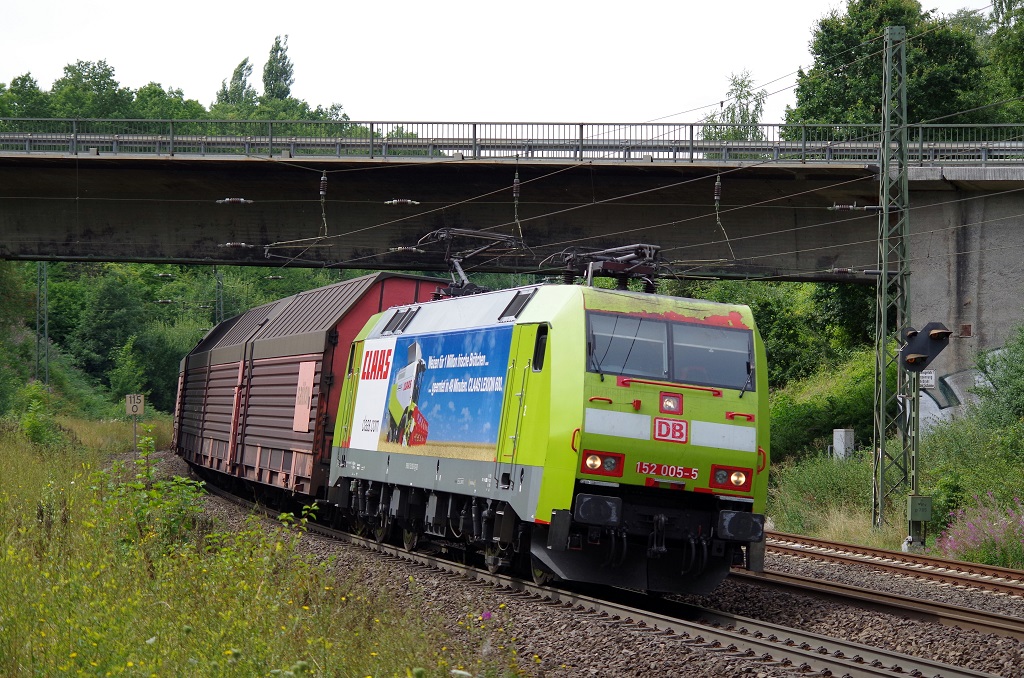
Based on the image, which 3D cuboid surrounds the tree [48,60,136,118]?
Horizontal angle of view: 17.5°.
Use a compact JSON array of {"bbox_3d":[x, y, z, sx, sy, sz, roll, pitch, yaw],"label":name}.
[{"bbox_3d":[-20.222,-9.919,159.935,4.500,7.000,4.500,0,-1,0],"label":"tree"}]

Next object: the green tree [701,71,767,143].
[{"bbox_3d":[7.063,-6.071,105.953,2.200,5.000,2.200,0,-1,0],"label":"green tree"}]

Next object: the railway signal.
[{"bbox_3d":[7.835,0.157,62.800,0.930,0.930,0.450,0,-1,-15],"label":"railway signal"}]

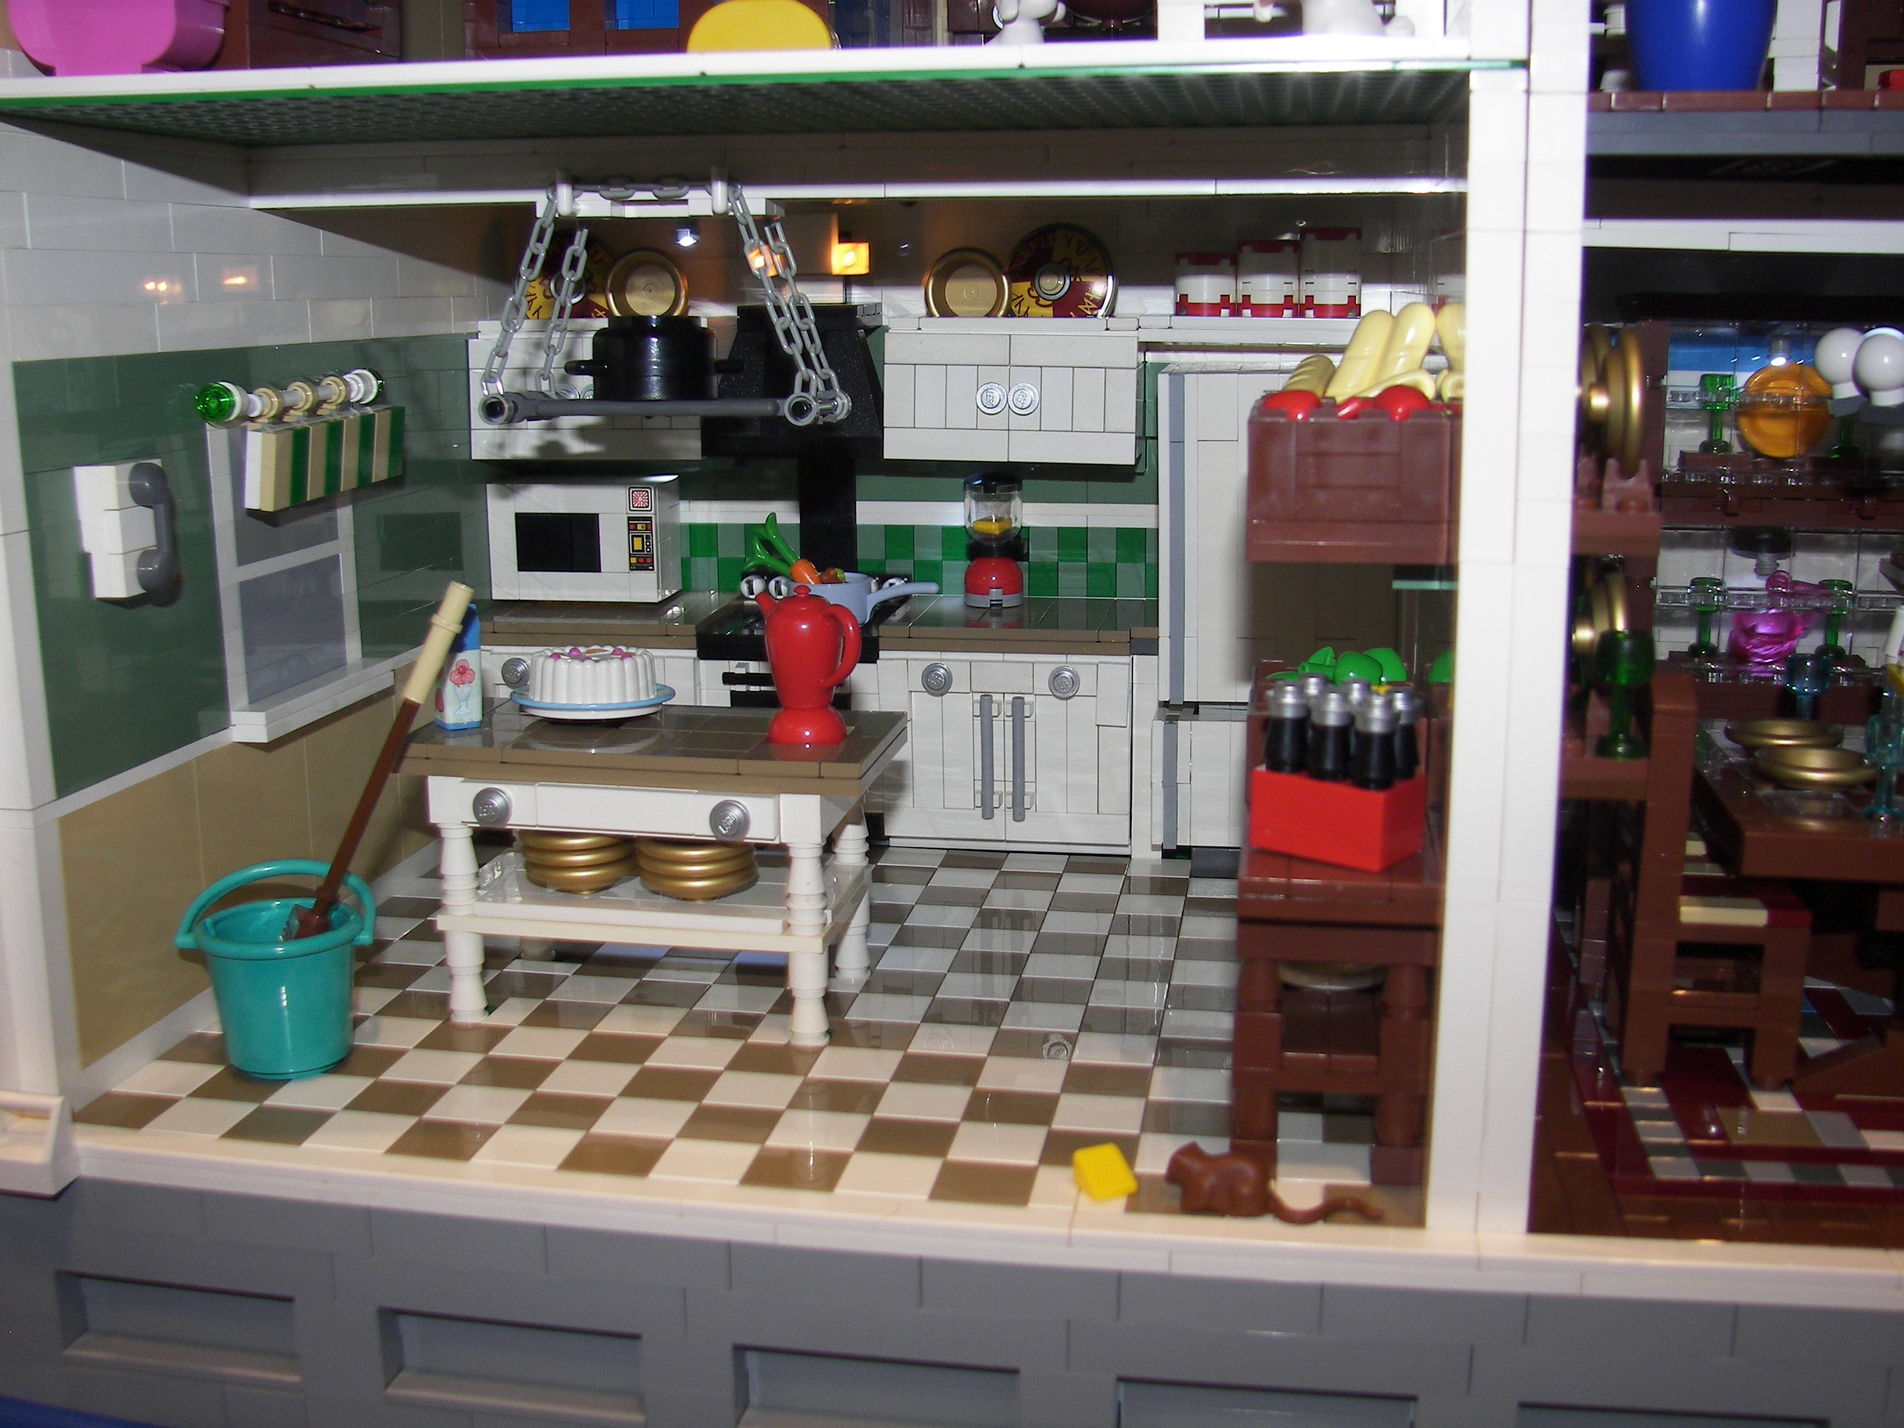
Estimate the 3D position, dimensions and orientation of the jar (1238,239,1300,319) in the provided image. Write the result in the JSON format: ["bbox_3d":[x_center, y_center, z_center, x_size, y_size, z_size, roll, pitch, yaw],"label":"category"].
[{"bbox_3d":[0.080,-0.111,0.503,0.016,0.019,0.016,2,12,10],"label":"jar"}]

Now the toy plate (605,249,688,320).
[{"bbox_3d":[-0.085,-0.119,0.556,0.024,0.024,0.005,2,4,9],"label":"toy plate"}]

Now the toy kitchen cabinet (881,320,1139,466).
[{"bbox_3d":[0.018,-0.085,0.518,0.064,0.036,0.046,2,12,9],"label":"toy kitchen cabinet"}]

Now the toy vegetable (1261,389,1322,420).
[{"bbox_3d":[0.054,-0.047,0.313,0.010,0.009,0.010,2,12,9],"label":"toy vegetable"}]

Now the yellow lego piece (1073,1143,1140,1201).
[{"bbox_3d":[0.025,0.074,0.322,0.008,0.006,0.008,-6,13,-25],"label":"yellow lego piece"}]

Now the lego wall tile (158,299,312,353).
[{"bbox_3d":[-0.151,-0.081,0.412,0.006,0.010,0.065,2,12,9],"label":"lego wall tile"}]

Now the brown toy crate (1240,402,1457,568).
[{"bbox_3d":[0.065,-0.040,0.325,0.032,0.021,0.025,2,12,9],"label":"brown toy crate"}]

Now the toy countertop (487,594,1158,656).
[{"bbox_3d":[-0.033,-0.025,0.545,0.181,0.007,0.056,2,12,9],"label":"toy countertop"}]

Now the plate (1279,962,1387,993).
[{"bbox_3d":[0.064,0.044,0.341,0.024,0.005,0.024,2,12,10],"label":"plate"}]

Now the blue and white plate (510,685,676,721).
[{"bbox_3d":[-0.074,-0.003,0.413,0.034,0.004,0.034,0,12,0],"label":"blue and white plate"}]

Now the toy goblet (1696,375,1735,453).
[{"bbox_3d":[0.180,-0.071,0.468,0.008,0.018,0.008,2,12,9],"label":"toy goblet"}]

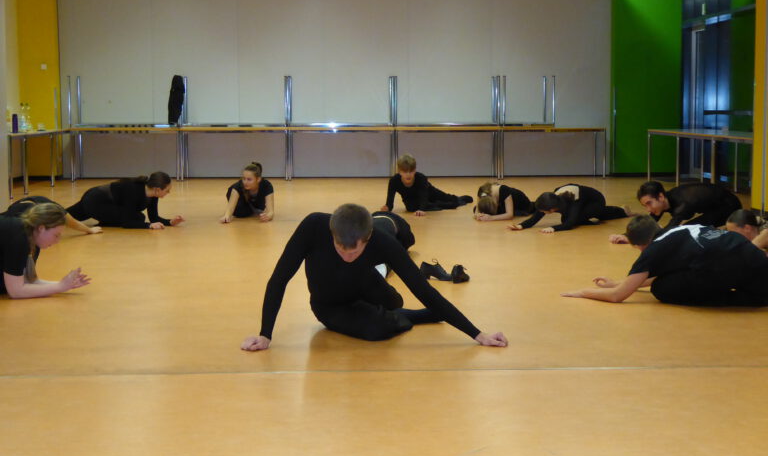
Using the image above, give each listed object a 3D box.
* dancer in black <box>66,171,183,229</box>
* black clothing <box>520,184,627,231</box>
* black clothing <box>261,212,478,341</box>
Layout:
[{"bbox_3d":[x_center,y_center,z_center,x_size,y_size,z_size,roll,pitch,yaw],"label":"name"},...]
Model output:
[{"bbox_3d":[-2.350,-0.259,11.424,1.280,0.460,0.700,2,5,17],"label":"dancer in black"},{"bbox_3d":[1.710,-0.207,11.509,0.580,0.340,1.300,4,7,37],"label":"black clothing"},{"bbox_3d":[-0.050,0.196,5.993,0.940,0.540,0.800,0,5,0],"label":"black clothing"}]

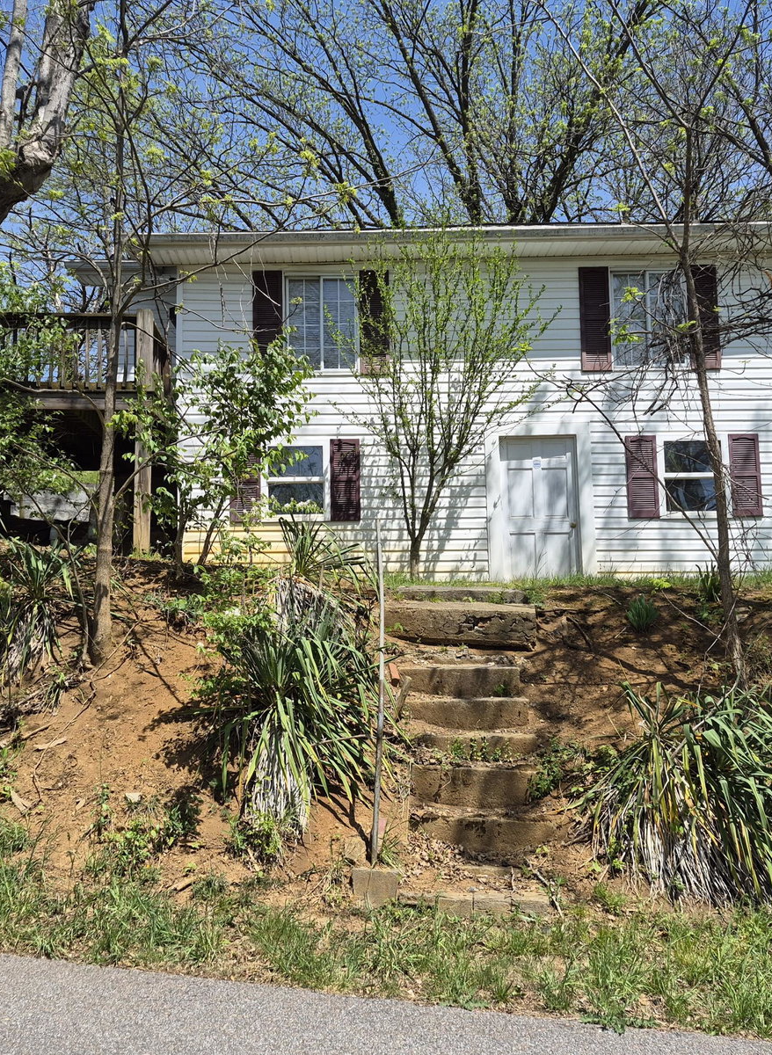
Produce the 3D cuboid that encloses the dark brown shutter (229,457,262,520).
[{"bbox_3d":[-1.716,-0.561,11.450,0.373,1.000,0.040,-1,-4,-1],"label":"dark brown shutter"}]

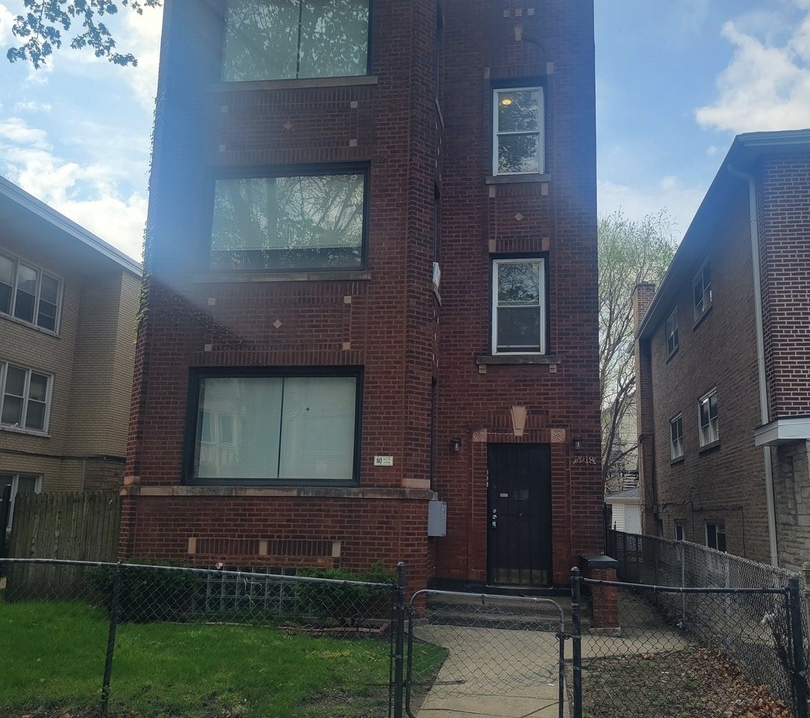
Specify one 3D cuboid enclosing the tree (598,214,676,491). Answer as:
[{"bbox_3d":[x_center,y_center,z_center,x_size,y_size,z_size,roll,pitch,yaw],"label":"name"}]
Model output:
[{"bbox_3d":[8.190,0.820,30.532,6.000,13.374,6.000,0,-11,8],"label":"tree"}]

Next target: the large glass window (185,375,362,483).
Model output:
[{"bbox_3d":[-1.822,0.935,11.129,2.427,1.549,0.120,0,-11,8],"label":"large glass window"}]

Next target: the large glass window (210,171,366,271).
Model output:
[{"bbox_3d":[-1.697,-1.975,11.670,2.321,1.505,0.120,0,-11,8],"label":"large glass window"}]

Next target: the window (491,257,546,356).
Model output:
[{"bbox_3d":[1.743,-0.802,12.429,0.796,1.517,0.120,0,-11,8],"label":"window"}]

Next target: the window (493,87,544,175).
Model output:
[{"bbox_3d":[1.809,-3.645,12.966,0.806,1.488,0.120,0,-11,8],"label":"window"}]

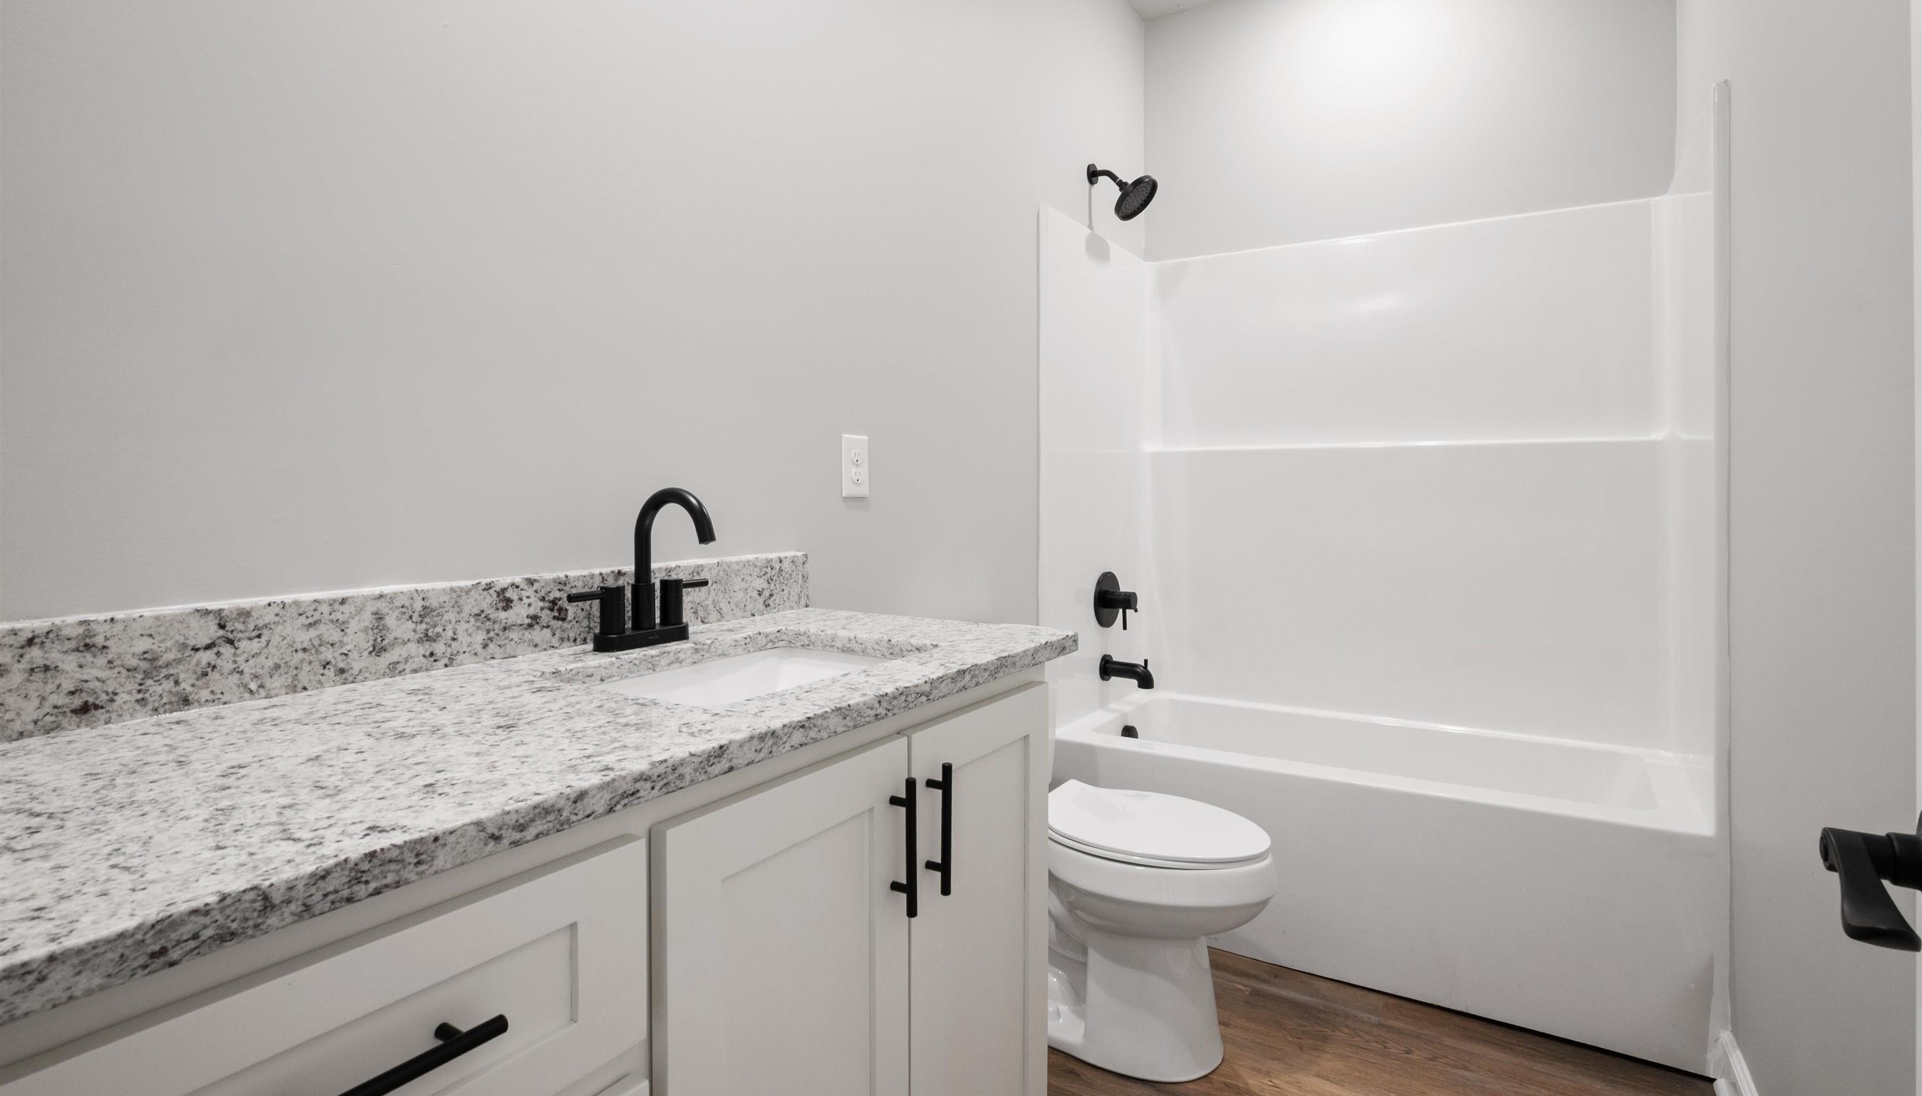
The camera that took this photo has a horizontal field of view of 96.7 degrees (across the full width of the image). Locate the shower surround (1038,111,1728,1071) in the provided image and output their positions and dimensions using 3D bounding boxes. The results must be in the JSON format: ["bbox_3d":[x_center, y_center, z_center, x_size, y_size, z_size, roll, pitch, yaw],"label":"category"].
[{"bbox_3d":[1.109,0.054,2.450,1.510,1.950,0.850,2,3,31],"label":"shower surround"}]

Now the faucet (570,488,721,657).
[{"bbox_3d":[-0.404,0.028,1.203,0.175,0.222,0.242,2,3,31],"label":"faucet"}]

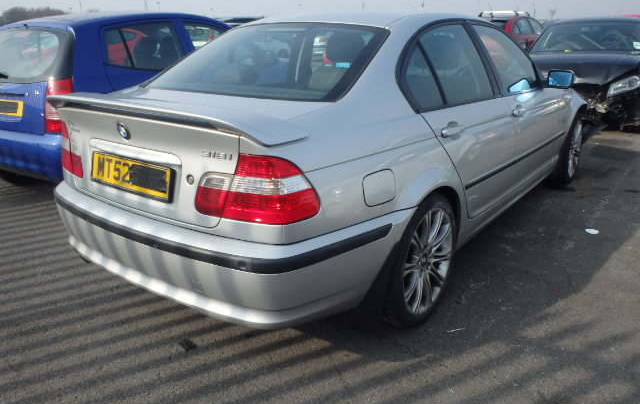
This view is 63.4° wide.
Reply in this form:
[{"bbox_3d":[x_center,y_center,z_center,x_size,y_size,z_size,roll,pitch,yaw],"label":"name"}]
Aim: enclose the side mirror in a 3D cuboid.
[{"bbox_3d":[1.631,-0.828,3.486,0.190,0.125,0.120,13,23,36],"label":"side mirror"}]

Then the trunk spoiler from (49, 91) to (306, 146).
[{"bbox_3d":[-0.697,-0.356,2.010,1.430,0.110,0.310,13,23,36],"label":"trunk spoiler"}]

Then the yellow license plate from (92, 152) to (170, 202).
[{"bbox_3d":[-0.747,-0.106,2.019,0.520,0.113,0.020,13,13,36],"label":"yellow license plate"}]

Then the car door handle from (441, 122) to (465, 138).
[{"bbox_3d":[0.586,-0.317,2.271,0.045,0.050,0.210,13,23,36],"label":"car door handle"}]

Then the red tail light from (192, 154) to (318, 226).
[{"bbox_3d":[-0.208,-0.055,1.757,0.400,0.225,0.235,13,23,36],"label":"red tail light"}]

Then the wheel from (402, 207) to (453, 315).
[{"bbox_3d":[0.430,0.257,2.402,0.200,0.480,0.480,13,23,36],"label":"wheel"}]

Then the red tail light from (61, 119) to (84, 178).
[{"bbox_3d":[-1.133,-0.267,2.451,0.400,0.225,0.235,13,23,36],"label":"red tail light"}]

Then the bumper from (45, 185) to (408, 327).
[{"bbox_3d":[-0.530,0.109,2.373,1.720,0.400,0.870,13,23,36],"label":"bumper"}]

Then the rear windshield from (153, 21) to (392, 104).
[{"bbox_3d":[-0.276,-0.692,2.469,1.240,0.090,0.660,13,49,36],"label":"rear windshield"}]

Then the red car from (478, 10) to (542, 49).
[{"bbox_3d":[6.173,-5.153,16.610,4.100,1.600,1.730,-18,25,-41],"label":"red car"}]

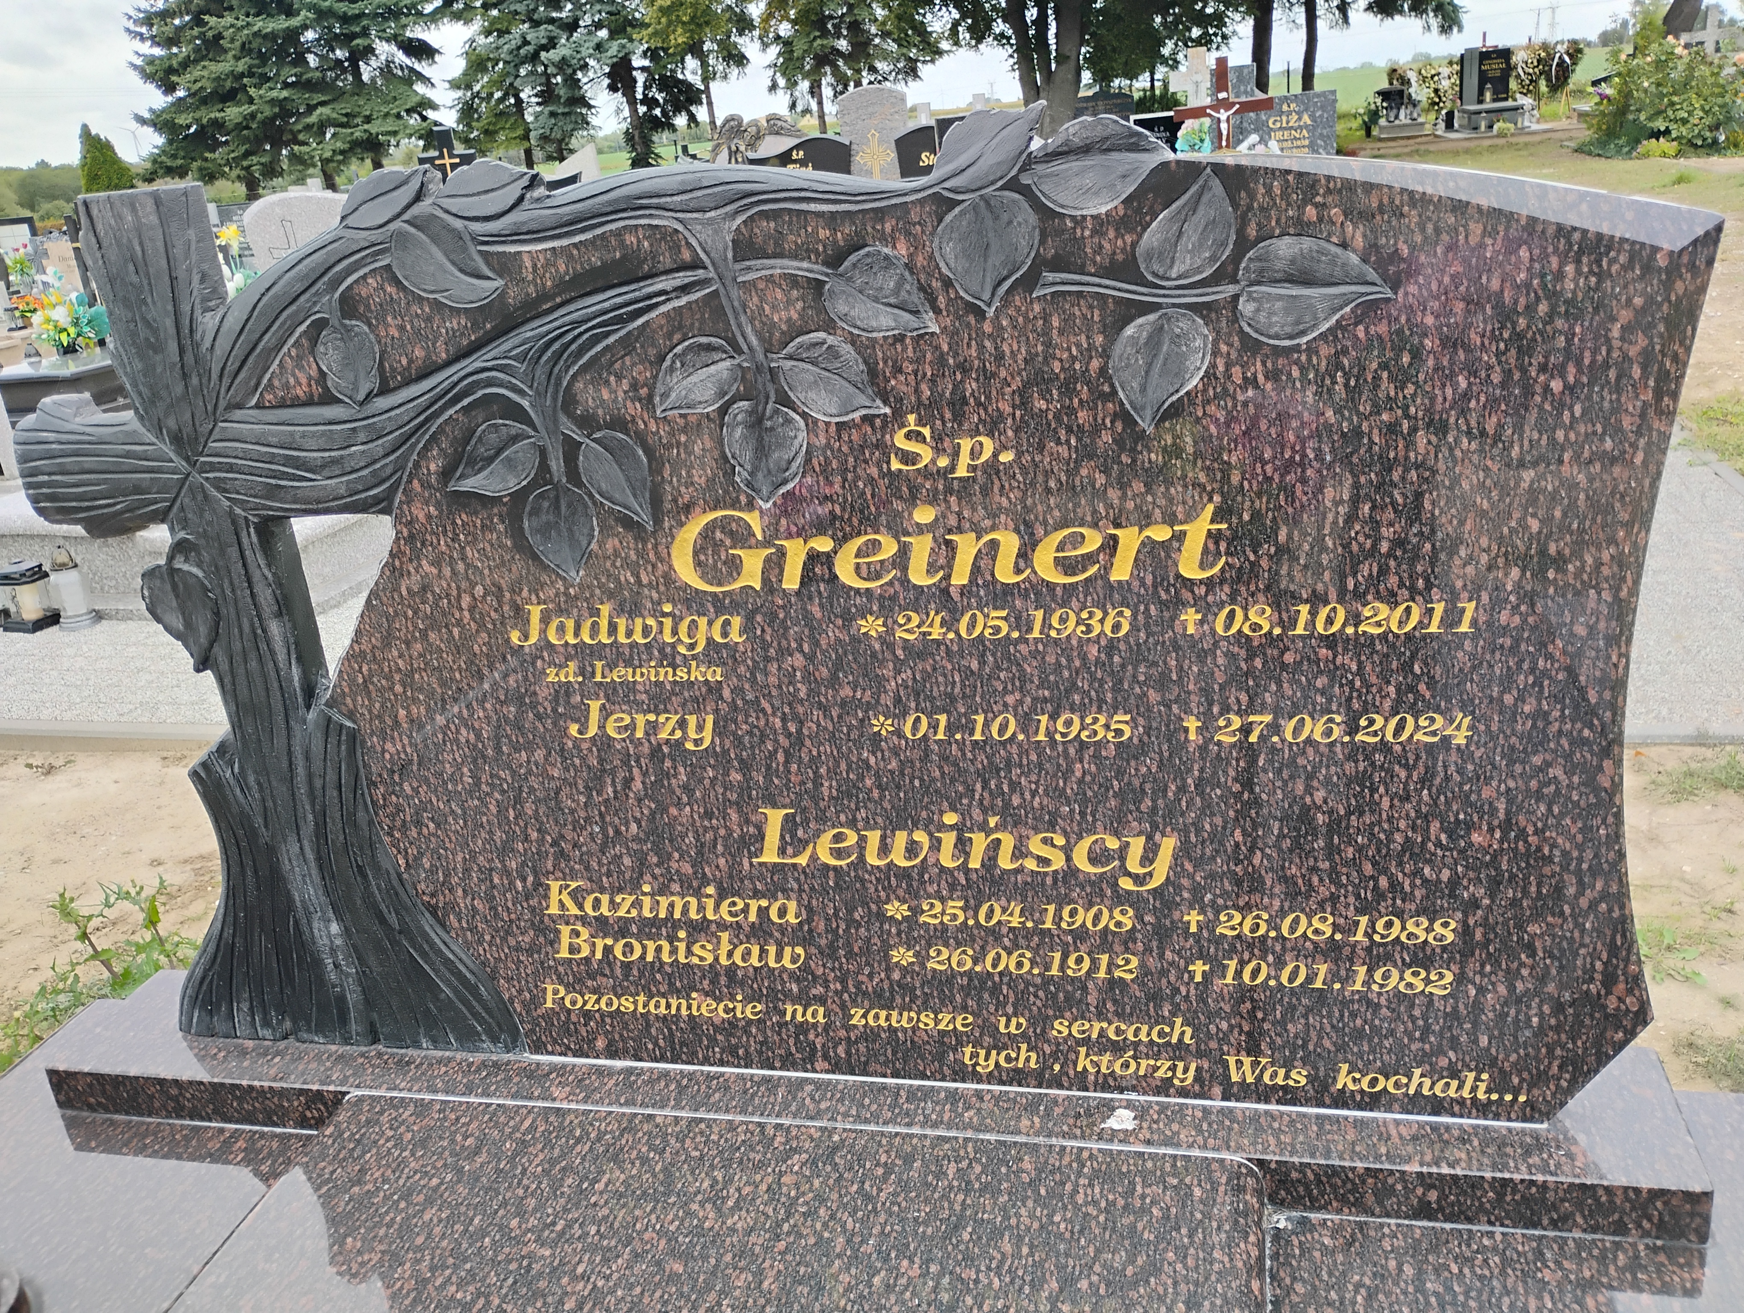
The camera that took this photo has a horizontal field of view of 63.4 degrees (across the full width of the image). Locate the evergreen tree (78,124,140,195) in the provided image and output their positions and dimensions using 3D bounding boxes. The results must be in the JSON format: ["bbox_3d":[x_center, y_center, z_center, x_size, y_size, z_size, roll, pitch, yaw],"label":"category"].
[{"bbox_3d":[-15.053,-9.032,28.000,1.300,2.900,1.300,-16,23,-23],"label":"evergreen tree"}]

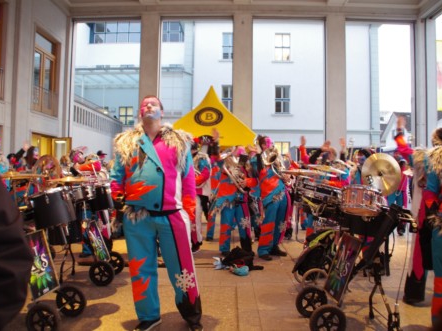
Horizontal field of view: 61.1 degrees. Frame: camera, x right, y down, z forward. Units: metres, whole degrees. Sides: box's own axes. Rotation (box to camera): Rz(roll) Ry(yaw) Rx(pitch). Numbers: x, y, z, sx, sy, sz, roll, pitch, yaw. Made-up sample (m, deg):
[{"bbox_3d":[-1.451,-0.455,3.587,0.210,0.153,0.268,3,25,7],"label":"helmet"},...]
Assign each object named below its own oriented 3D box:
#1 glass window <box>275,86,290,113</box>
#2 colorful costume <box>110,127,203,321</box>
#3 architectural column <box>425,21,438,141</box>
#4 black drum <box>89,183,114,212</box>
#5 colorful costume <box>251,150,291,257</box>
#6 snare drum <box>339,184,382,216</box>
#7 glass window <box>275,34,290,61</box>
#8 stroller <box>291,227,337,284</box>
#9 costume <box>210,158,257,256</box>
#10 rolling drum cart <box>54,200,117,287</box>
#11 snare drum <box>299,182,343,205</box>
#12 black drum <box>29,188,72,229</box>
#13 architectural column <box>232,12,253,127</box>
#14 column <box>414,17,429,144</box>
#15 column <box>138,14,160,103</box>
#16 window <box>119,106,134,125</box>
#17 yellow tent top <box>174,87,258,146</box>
[{"bbox_3d":[4.290,-4.560,26.000,1.020,1.880,0.180,1,-1,0],"label":"glass window"},{"bbox_3d":[-0.510,0.460,2.930,0.710,1.570,0.430,1,-1,-3],"label":"colorful costume"},{"bbox_3d":[8.259,-2.073,14.572,0.470,7.565,0.500,0,-2,2],"label":"architectural column"},{"bbox_3d":[-1.379,0.362,4.300,0.320,0.270,0.320,-8,0,0],"label":"black drum"},{"bbox_3d":[0.742,0.562,5.500,0.580,1.560,0.480,2,-3,-40],"label":"colorful costume"},{"bbox_3d":[1.138,0.287,3.030,0.355,0.170,0.355,9,2,0],"label":"snare drum"},{"bbox_3d":[4.290,-8.250,26.070,1.020,1.900,0.180,1,-1,0],"label":"glass window"},{"bbox_3d":[1.040,0.950,3.880,0.620,0.680,0.520,1,-1,-6],"label":"stroller"},{"bbox_3d":[0.174,0.593,5.650,0.650,1.520,0.480,1,-2,-25],"label":"costume"},{"bbox_3d":[-1.500,0.840,4.200,0.780,0.880,0.560,1,-1,3],"label":"rolling drum cart"},{"bbox_3d":[0.835,0.230,3.100,0.370,0.140,0.370,15,0,0],"label":"snare drum"},{"bbox_3d":[-1.381,0.355,3.050,0.330,0.270,0.330,-8,0,0],"label":"black drum"},{"bbox_3d":[0.832,-2.180,14.670,0.720,7.668,0.650,0,-2,2],"label":"architectural column"},{"bbox_3d":[7.911,-2.092,14.671,0.550,7.606,0.550,0,-2,2],"label":"column"},{"bbox_3d":[-2.799,-2.195,14.670,0.720,7.639,0.650,0,-2,2],"label":"column"},{"bbox_3d":[-7.250,-3.880,28.700,1.100,1.420,0.180,1,-1,0],"label":"window"},{"bbox_3d":[-0.343,-1.631,13.023,3.000,2.296,3.000,1,-3,3],"label":"yellow tent top"}]

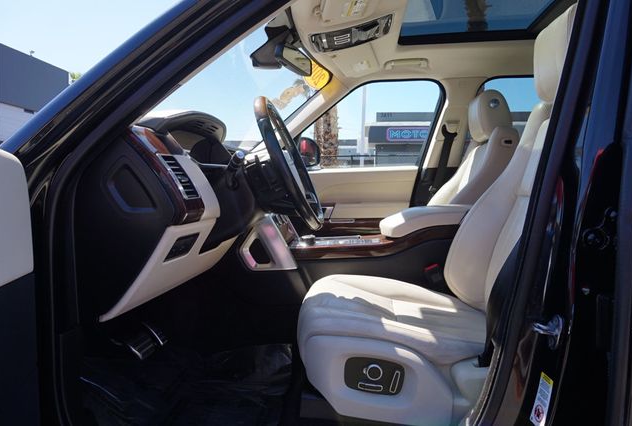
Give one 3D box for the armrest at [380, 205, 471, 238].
[{"bbox_3d":[0.413,0.021,1.464,0.375,0.110,0.250,1,3,7],"label":"armrest"}]

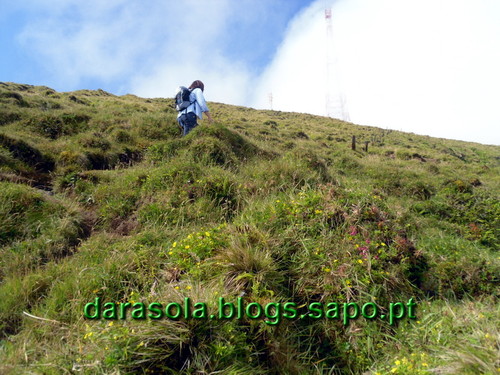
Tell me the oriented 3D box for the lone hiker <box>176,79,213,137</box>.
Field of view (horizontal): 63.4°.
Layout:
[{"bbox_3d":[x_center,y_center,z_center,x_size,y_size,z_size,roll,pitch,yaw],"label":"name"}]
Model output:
[{"bbox_3d":[-0.930,-1.100,6.800,0.640,1.500,0.540,10,-17,-40],"label":"lone hiker"}]

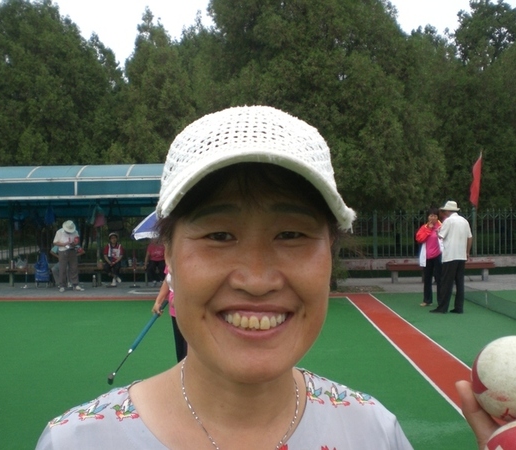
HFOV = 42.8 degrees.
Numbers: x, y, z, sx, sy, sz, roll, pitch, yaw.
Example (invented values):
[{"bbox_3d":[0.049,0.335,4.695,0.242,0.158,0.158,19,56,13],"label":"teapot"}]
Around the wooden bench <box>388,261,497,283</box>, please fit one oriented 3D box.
[{"bbox_3d":[4.206,1.086,15.149,2.470,0.450,0.420,-1,0,1],"label":"wooden bench"}]

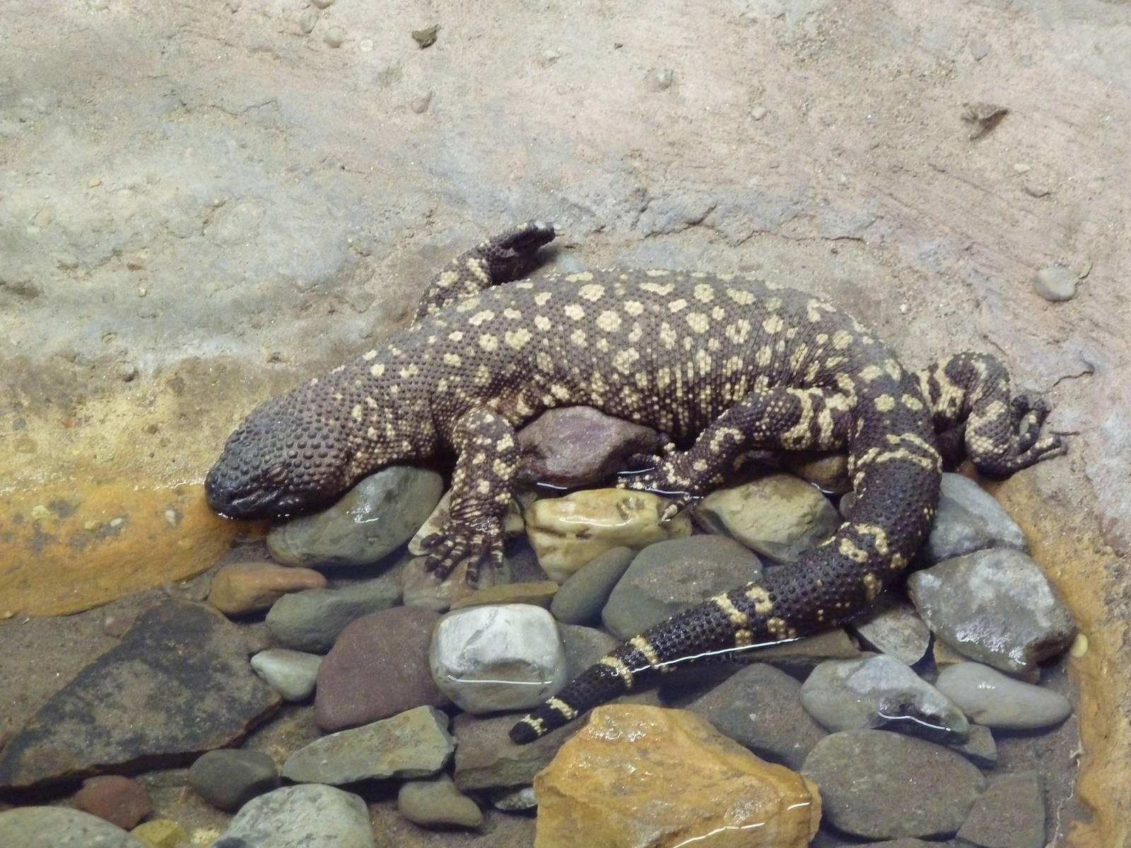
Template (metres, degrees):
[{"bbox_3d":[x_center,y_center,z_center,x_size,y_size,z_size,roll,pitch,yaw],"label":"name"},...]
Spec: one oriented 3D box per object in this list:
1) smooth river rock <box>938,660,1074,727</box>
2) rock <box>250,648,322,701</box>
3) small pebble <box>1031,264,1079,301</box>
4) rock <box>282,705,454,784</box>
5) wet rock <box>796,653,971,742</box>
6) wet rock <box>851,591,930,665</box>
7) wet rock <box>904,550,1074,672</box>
[{"bbox_3d":[0.195,0.121,2.136,0.062,0.021,0.028,14,44,15],"label":"smooth river rock"},{"bbox_3d":[-0.124,0.112,2.146,0.035,0.019,0.023,12,43,13],"label":"rock"},{"bbox_3d":[0.236,-0.068,2.314,0.022,0.013,0.019,0,42,0],"label":"small pebble"},{"bbox_3d":[-0.087,0.141,2.113,0.077,0.019,0.033,-11,43,-12],"label":"rock"},{"bbox_3d":[0.142,0.122,2.135,0.077,0.028,0.037,15,44,16],"label":"wet rock"},{"bbox_3d":[0.147,0.092,2.168,0.039,0.020,0.038,14,44,15],"label":"wet rock"},{"bbox_3d":[0.193,0.085,2.176,0.070,0.041,0.060,-15,44,-16],"label":"wet rock"}]

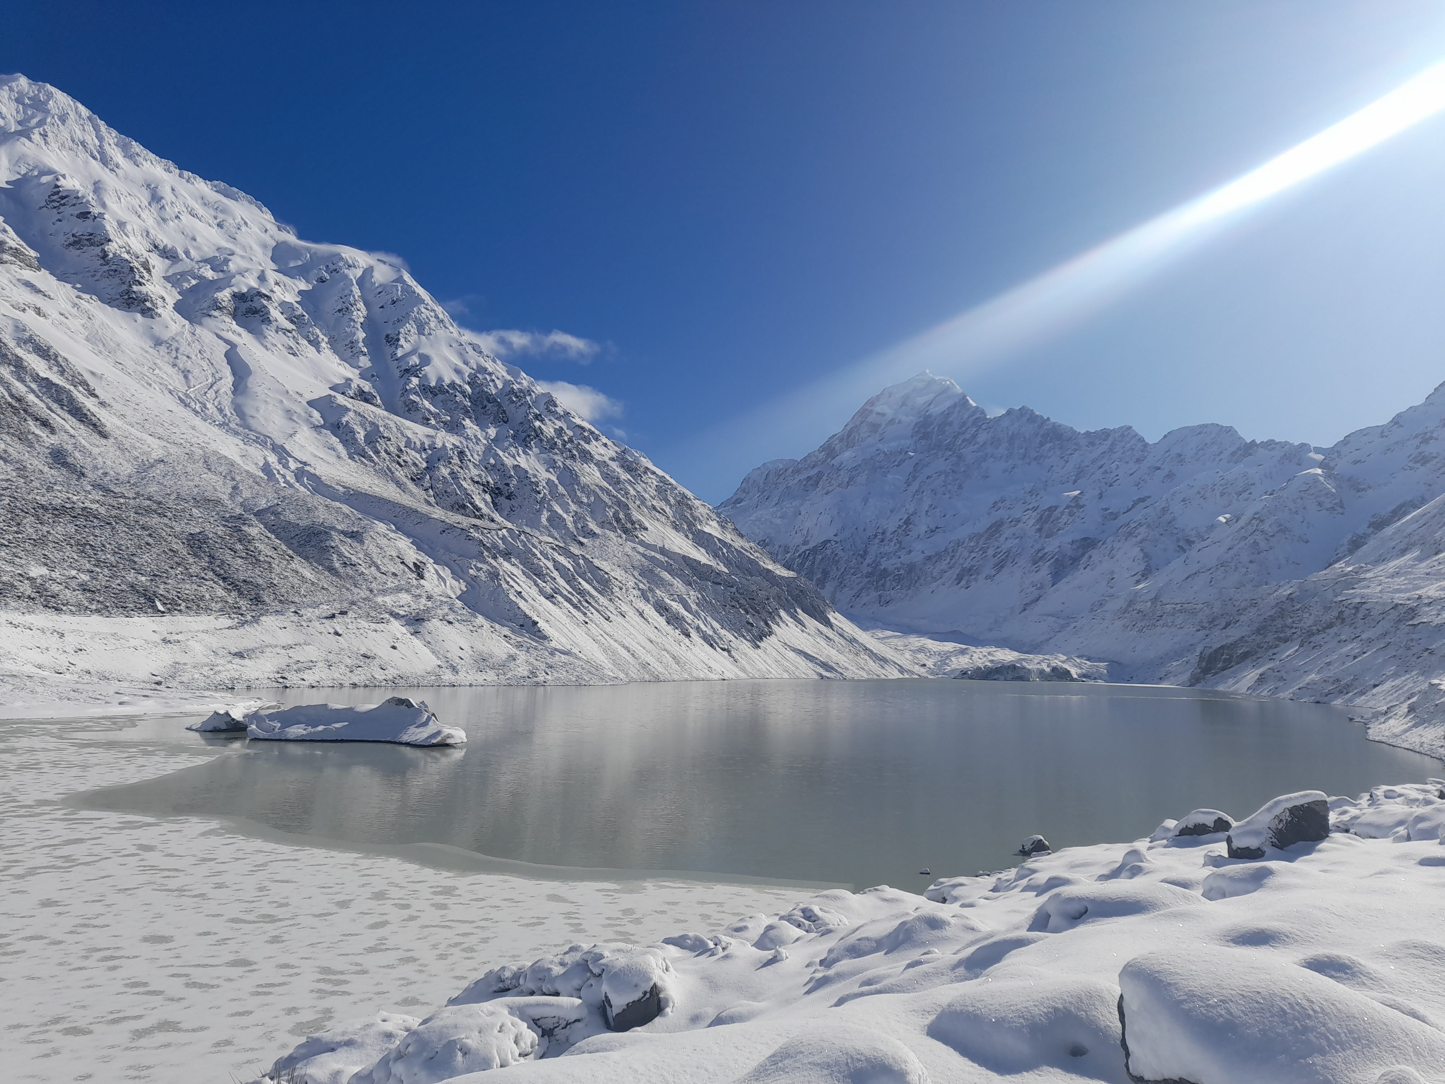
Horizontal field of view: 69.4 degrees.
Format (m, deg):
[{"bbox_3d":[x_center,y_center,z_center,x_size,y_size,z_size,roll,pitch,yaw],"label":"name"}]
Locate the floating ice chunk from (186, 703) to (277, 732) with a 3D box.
[{"bbox_3d":[-48.600,17.191,102.137,8.000,2.600,5.000,-2,-8,15],"label":"floating ice chunk"}]

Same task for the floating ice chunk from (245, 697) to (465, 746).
[{"bbox_3d":[-29.300,14.481,85.144,18.200,3.600,7.500,-3,-8,23],"label":"floating ice chunk"}]

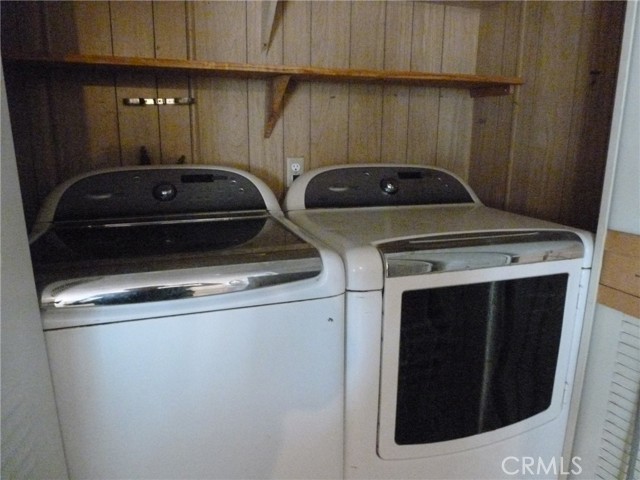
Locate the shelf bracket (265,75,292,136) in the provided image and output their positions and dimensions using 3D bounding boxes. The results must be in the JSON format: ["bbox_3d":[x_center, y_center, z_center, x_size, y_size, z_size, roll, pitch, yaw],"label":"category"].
[{"bbox_3d":[-0.155,-0.473,1.595,0.038,0.208,0.210,-4,13,-20],"label":"shelf bracket"}]

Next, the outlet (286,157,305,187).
[{"bbox_3d":[-0.096,-0.268,1.762,0.071,0.115,0.010,-3,13,-17],"label":"outlet"}]

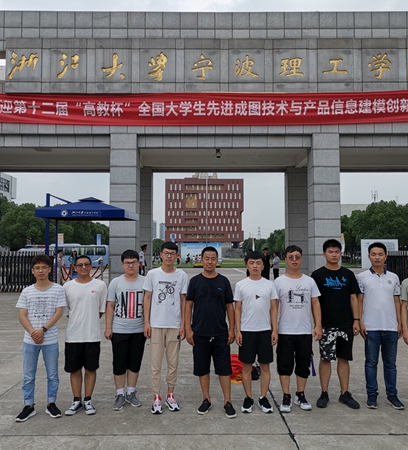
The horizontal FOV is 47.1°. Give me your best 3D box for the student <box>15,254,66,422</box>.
[{"bbox_3d":[-1.708,1.147,4.912,0.513,1.665,0.380,1,-4,-8],"label":"student"}]

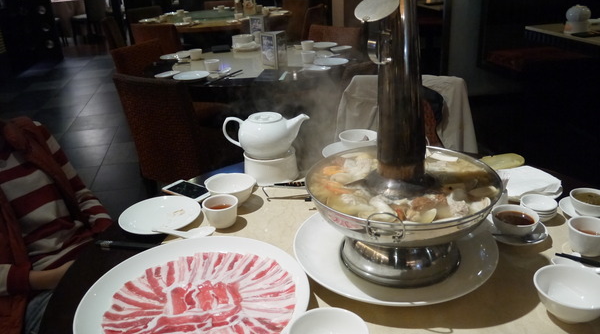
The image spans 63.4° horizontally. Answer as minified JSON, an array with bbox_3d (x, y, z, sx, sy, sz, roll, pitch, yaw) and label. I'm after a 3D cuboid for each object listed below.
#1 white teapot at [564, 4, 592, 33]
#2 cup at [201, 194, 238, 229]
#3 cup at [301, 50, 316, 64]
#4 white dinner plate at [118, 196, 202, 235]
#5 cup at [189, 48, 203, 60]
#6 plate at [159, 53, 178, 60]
[{"bbox_3d":[1.578,-0.843,2.729,0.144,0.152,0.213,10,26,27],"label":"white teapot"},{"bbox_3d":[-0.168,0.097,1.031,0.075,0.051,0.075,-3,23,0],"label":"cup"},{"bbox_3d":[0.046,-0.581,2.582,0.076,0.055,0.076,-2,23,0],"label":"cup"},{"bbox_3d":[-0.297,0.109,1.040,0.173,0.021,0.173,-2,23,1],"label":"white dinner plate"},{"bbox_3d":[-0.627,-0.682,2.954,0.077,0.060,0.077,-3,23,0],"label":"cup"},{"bbox_3d":[-0.743,-0.643,2.875,0.168,0.021,0.168,-3,23,0],"label":"plate"}]

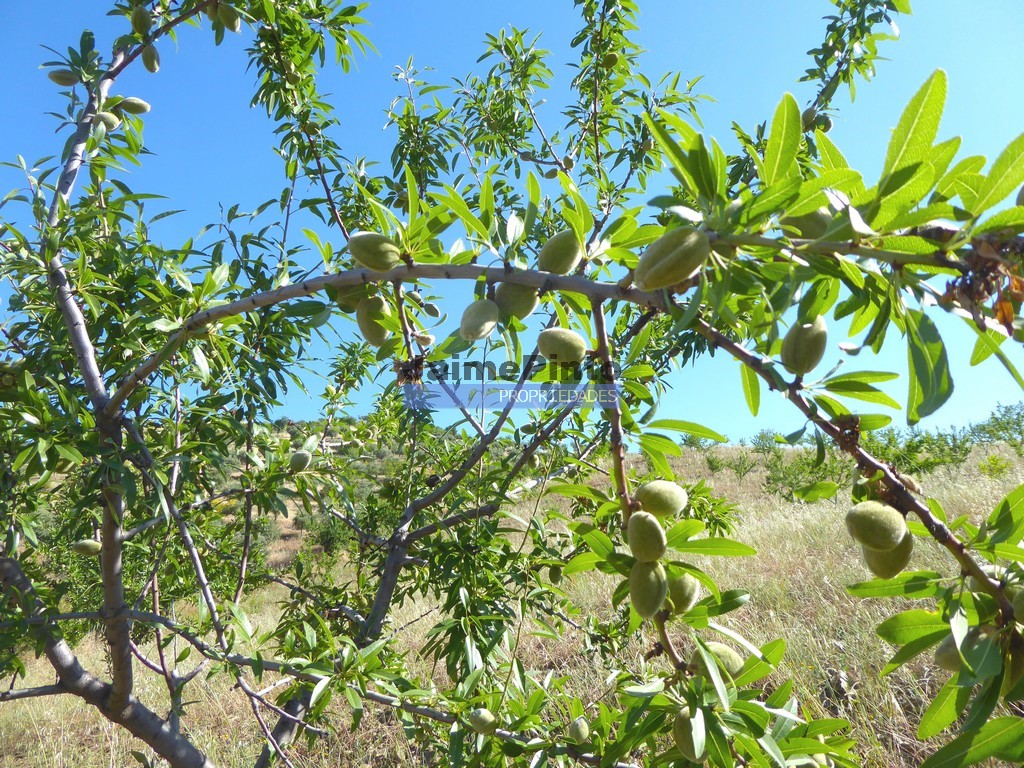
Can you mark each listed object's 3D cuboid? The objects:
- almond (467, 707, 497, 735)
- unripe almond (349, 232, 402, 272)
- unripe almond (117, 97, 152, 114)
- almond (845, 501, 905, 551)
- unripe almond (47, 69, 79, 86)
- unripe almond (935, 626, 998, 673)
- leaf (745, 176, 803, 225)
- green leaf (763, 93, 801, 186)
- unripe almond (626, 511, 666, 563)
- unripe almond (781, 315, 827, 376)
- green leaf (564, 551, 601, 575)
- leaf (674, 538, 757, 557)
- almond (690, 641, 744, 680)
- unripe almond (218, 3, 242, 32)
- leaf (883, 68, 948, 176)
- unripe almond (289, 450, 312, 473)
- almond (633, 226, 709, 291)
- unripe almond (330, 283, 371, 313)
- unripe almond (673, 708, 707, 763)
[{"bbox_3d":[-0.030,0.347,0.760,0.036,0.025,0.023,50,-22,-24],"label":"almond"},{"bbox_3d":[-0.103,-0.100,0.560,0.041,0.026,0.026,19,6,-13],"label":"unripe almond"},{"bbox_3d":[-0.486,-0.358,0.950,0.041,0.022,0.022,10,0,-12],"label":"unripe almond"},{"bbox_3d":[0.237,0.092,0.480,0.040,0.030,0.028,15,0,-6],"label":"almond"},{"bbox_3d":[-0.576,-0.394,0.950,0.038,0.021,0.025,1,19,-32],"label":"unripe almond"},{"bbox_3d":[0.296,0.171,0.480,0.041,0.028,0.027,-16,-25,14],"label":"unripe almond"},{"bbox_3d":[0.141,-0.100,0.400,0.041,0.013,0.006,-38,-22,12],"label":"leaf"},{"bbox_3d":[0.152,-0.138,0.420,0.021,0.058,0.006,11,-6,6],"label":"green leaf"},{"bbox_3d":[0.101,0.115,0.555,0.028,0.040,0.027,-7,-3,0],"label":"unripe almond"},{"bbox_3d":[0.192,-0.026,0.485,0.029,0.042,0.027,11,7,21],"label":"unripe almond"},{"bbox_3d":[0.055,0.133,0.550,0.042,0.018,0.006,-17,-48,1],"label":"green leaf"},{"bbox_3d":[0.144,0.117,0.530,0.060,0.018,0.005,-1,-50,15],"label":"leaf"},{"bbox_3d":[0.153,0.206,0.550,0.041,0.028,0.027,15,-16,8],"label":"almond"},{"bbox_3d":[-0.366,-0.475,0.960,0.023,0.041,0.021,-37,-3,-6],"label":"unripe almond"},{"bbox_3d":[0.182,-0.112,0.340,0.020,0.070,0.006,12,26,-9],"label":"leaf"},{"bbox_3d":[-0.269,0.099,0.940,0.025,0.035,0.023,36,6,-10],"label":"unripe almond"},{"bbox_3d":[0.072,-0.057,0.335,0.040,0.022,0.026,-38,0,15],"label":"almond"},{"bbox_3d":[-0.123,-0.068,0.570,0.038,0.027,0.026,31,0,-14],"label":"unripe almond"},{"bbox_3d":[0.128,0.254,0.535,0.025,0.038,0.026,-13,-9,-1],"label":"unripe almond"}]

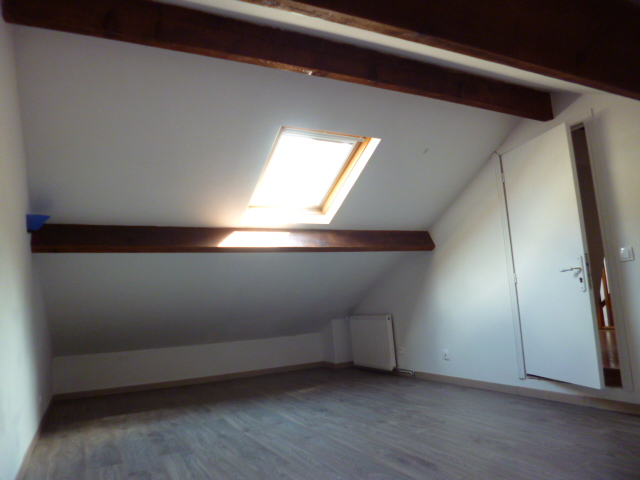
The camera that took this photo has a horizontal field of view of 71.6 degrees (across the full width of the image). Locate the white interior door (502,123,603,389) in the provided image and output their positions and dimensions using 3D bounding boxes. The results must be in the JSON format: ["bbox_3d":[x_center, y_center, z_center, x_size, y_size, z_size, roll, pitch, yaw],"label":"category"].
[{"bbox_3d":[1.650,0.126,3.223,0.045,1.795,0.713,-1,-8,-16],"label":"white interior door"}]

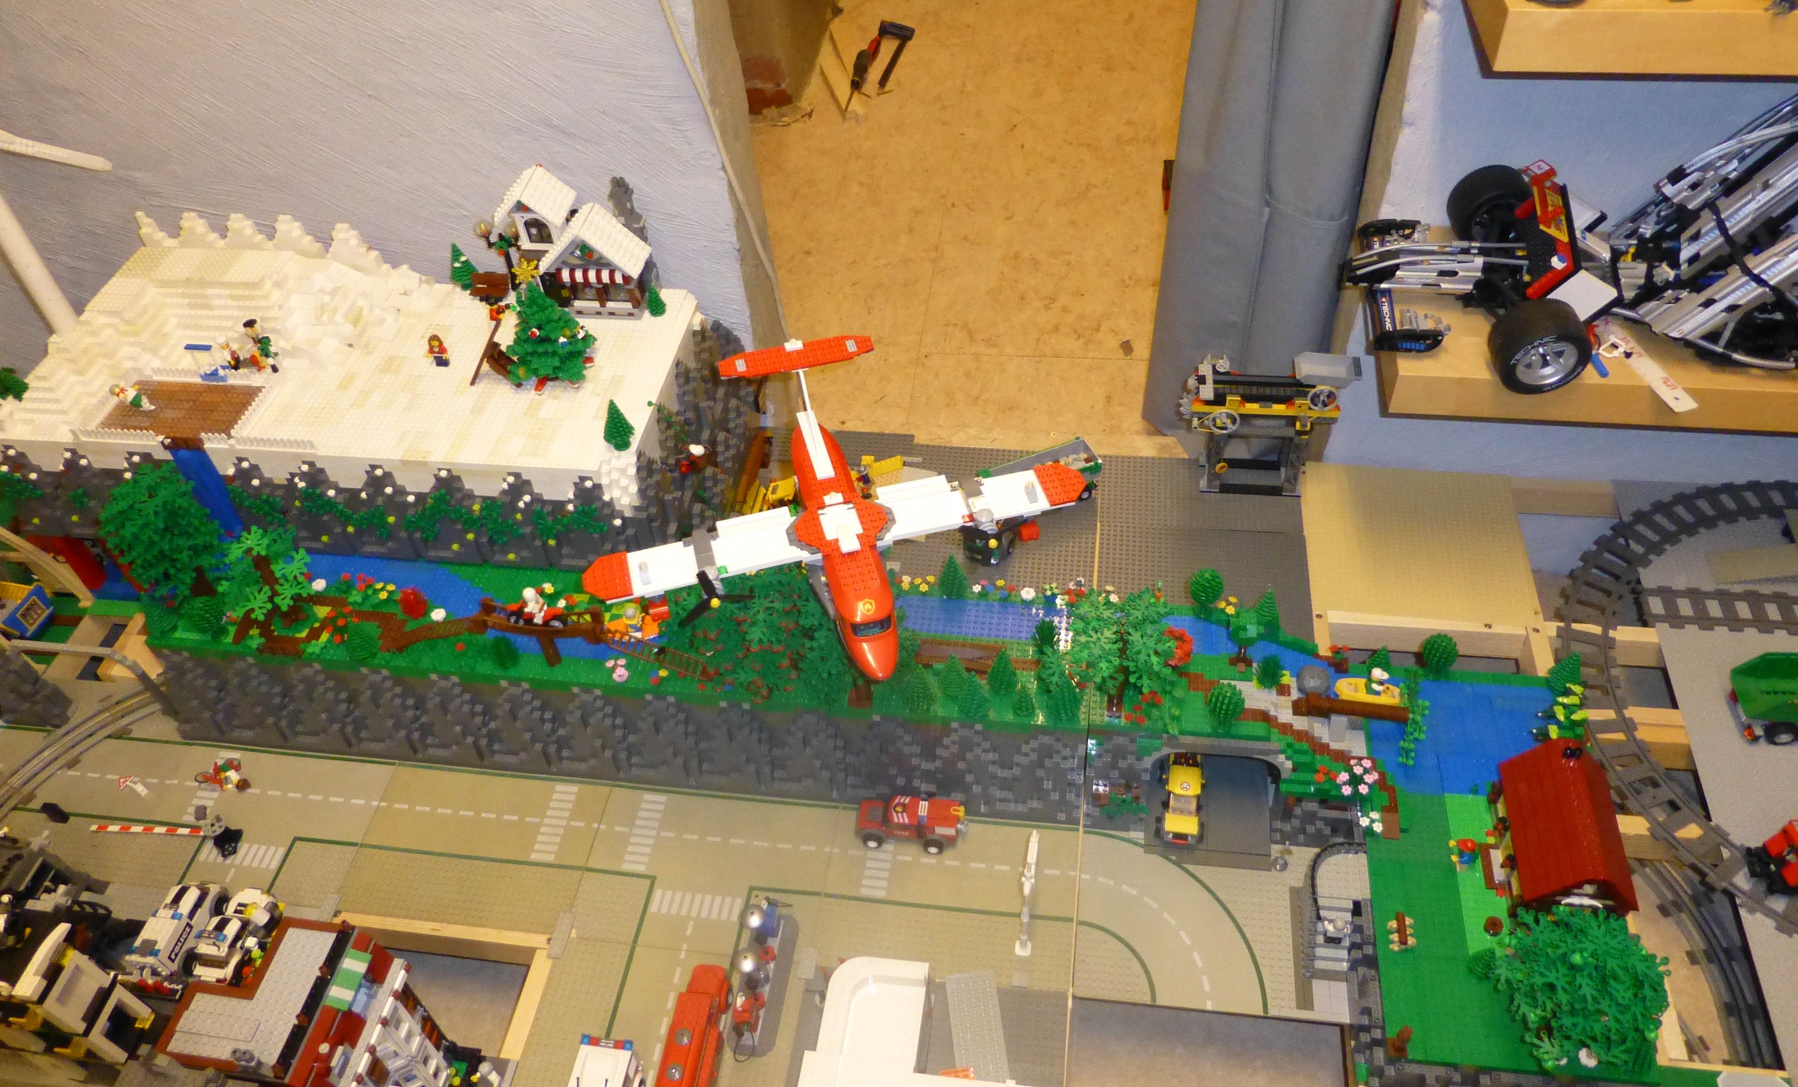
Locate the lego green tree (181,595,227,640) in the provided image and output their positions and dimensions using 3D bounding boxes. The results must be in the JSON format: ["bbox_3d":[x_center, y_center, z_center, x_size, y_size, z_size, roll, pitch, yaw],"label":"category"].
[{"bbox_3d":[-0.744,0.081,1.341,0.037,0.049,0.037,4,47,7],"label":"lego green tree"}]

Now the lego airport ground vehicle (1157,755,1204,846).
[{"bbox_3d":[0.294,0.253,1.296,0.051,0.062,0.116,4,48,8],"label":"lego airport ground vehicle"}]

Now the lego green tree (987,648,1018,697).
[{"bbox_3d":[0.104,0.127,1.241,0.032,0.063,0.032,4,48,8],"label":"lego green tree"}]

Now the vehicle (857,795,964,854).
[{"bbox_3d":[0.013,0.291,1.308,0.115,0.049,0.051,4,47,8],"label":"vehicle"}]

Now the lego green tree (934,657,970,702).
[{"bbox_3d":[0.052,0.129,1.236,0.035,0.062,0.035,4,47,7],"label":"lego green tree"}]

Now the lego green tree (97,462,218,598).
[{"bbox_3d":[-0.781,-0.002,1.334,0.125,0.175,0.125,4,47,7],"label":"lego green tree"}]

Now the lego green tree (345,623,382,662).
[{"bbox_3d":[-0.560,0.103,1.308,0.034,0.045,0.034,4,48,8],"label":"lego green tree"}]

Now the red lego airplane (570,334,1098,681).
[{"bbox_3d":[-0.056,-0.028,1.097,0.447,0.130,0.325,-12,50,-10],"label":"red lego airplane"}]

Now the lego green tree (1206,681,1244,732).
[{"bbox_3d":[0.313,0.156,1.198,0.035,0.063,0.035,4,48,8],"label":"lego green tree"}]

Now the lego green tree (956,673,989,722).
[{"bbox_3d":[0.072,0.148,1.224,0.032,0.063,0.032,4,48,8],"label":"lego green tree"}]

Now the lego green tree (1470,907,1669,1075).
[{"bbox_3d":[0.560,0.377,1.037,0.126,0.132,0.126,4,48,8],"label":"lego green tree"}]

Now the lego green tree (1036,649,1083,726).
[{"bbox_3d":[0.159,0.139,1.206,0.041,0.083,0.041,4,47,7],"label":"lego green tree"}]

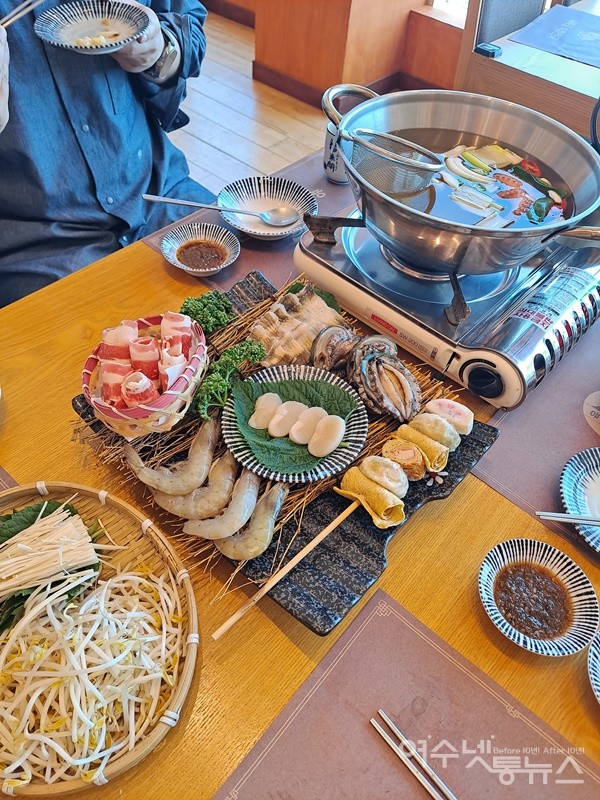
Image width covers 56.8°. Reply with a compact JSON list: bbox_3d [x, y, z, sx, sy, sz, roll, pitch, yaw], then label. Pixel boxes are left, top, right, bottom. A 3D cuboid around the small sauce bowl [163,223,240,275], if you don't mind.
[{"bbox_3d":[-0.135,-0.198,0.769,0.106,0.034,0.106,2,51,-3],"label":"small sauce bowl"}]

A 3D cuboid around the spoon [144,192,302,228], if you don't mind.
[{"bbox_3d":[-0.111,-0.277,0.807,0.227,0.024,0.043,3,51,-14],"label":"spoon"}]

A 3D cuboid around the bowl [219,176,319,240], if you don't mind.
[{"bbox_3d":[-0.046,-0.278,0.838,0.154,0.038,0.154,2,51,-3],"label":"bowl"}]

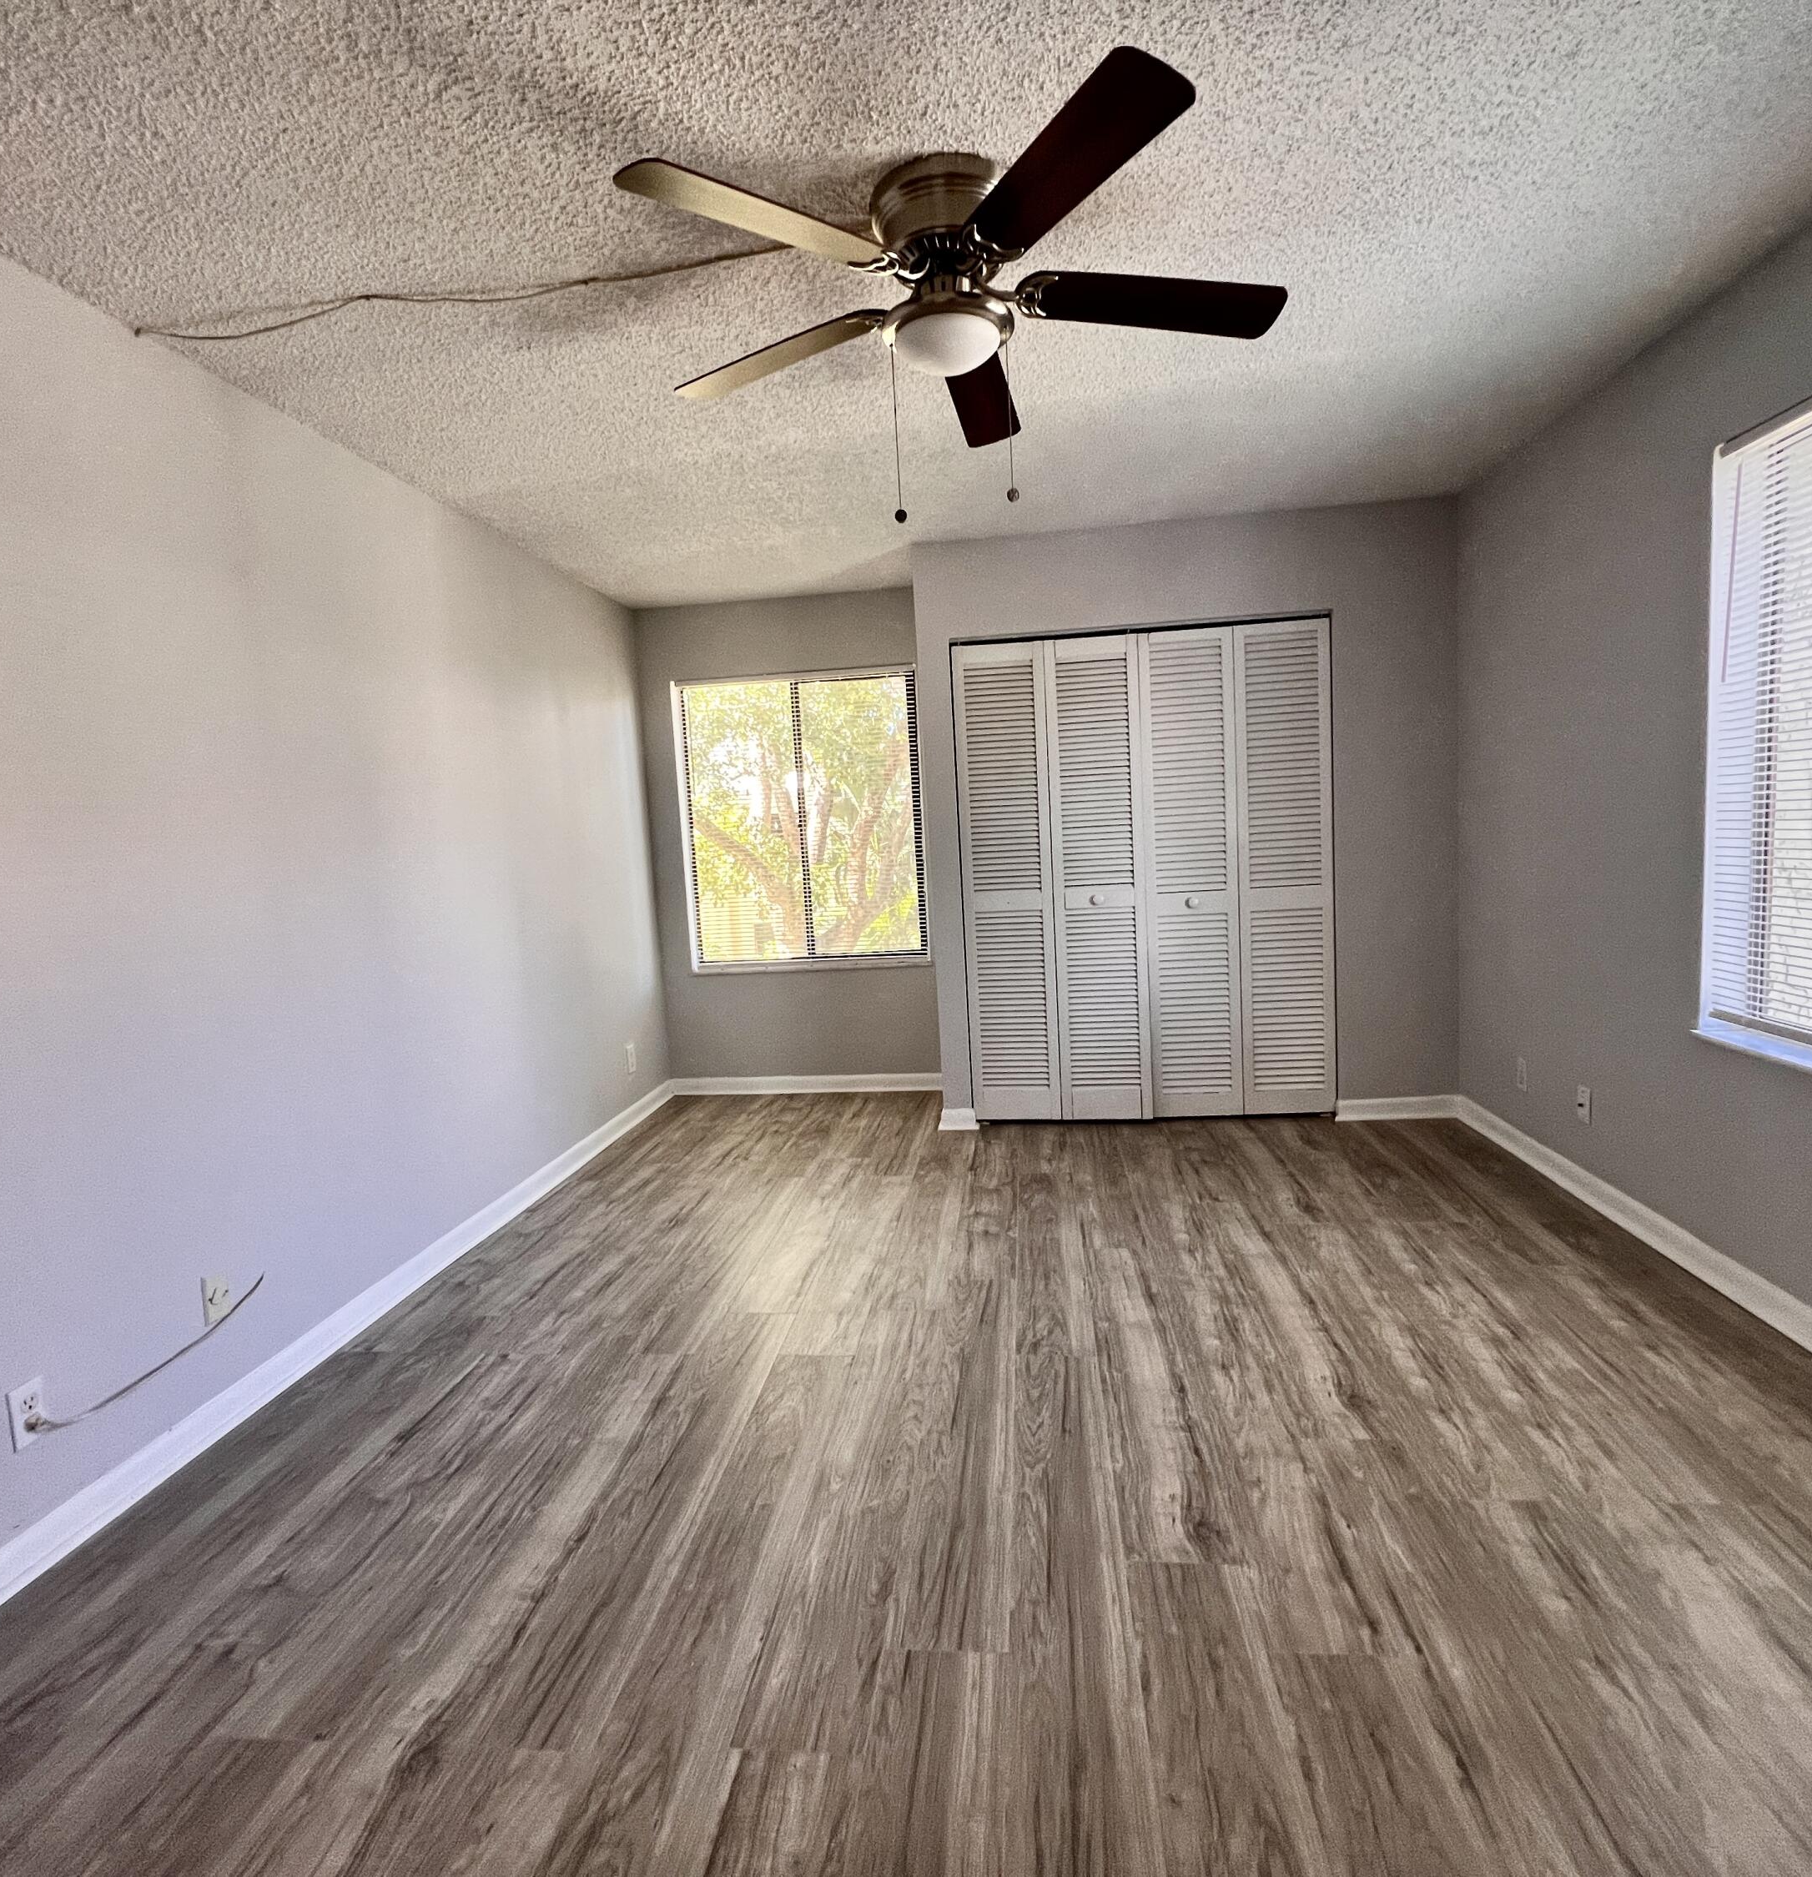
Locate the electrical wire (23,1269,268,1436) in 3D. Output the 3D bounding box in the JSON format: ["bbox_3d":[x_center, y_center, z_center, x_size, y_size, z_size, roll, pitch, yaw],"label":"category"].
[{"bbox_3d":[-1.590,0.887,2.024,0.035,0.069,0.562,-2,6,7],"label":"electrical wire"}]

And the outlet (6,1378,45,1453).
[{"bbox_3d":[-1.635,0.883,1.756,0.008,0.115,0.067,-2,6,7],"label":"outlet"}]

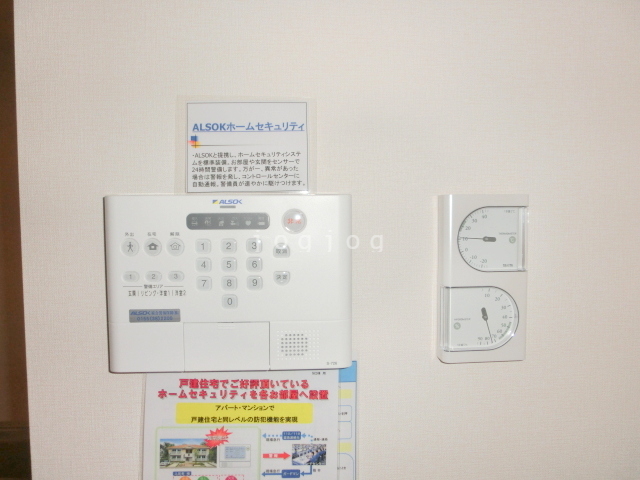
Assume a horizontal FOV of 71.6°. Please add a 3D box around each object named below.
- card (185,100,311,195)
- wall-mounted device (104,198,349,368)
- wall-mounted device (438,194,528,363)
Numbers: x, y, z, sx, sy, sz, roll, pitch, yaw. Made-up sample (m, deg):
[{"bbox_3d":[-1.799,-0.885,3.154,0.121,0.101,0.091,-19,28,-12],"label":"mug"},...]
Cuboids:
[{"bbox_3d":[-0.076,-0.098,0.469,0.126,0.095,0.005,0,3,-2],"label":"card"},{"bbox_3d":[-0.089,0.043,0.449,0.241,0.176,0.030,0,3,-3],"label":"wall-mounted device"},{"bbox_3d":[0.173,0.041,0.474,0.085,0.175,0.027,0,3,-2],"label":"wall-mounted device"}]

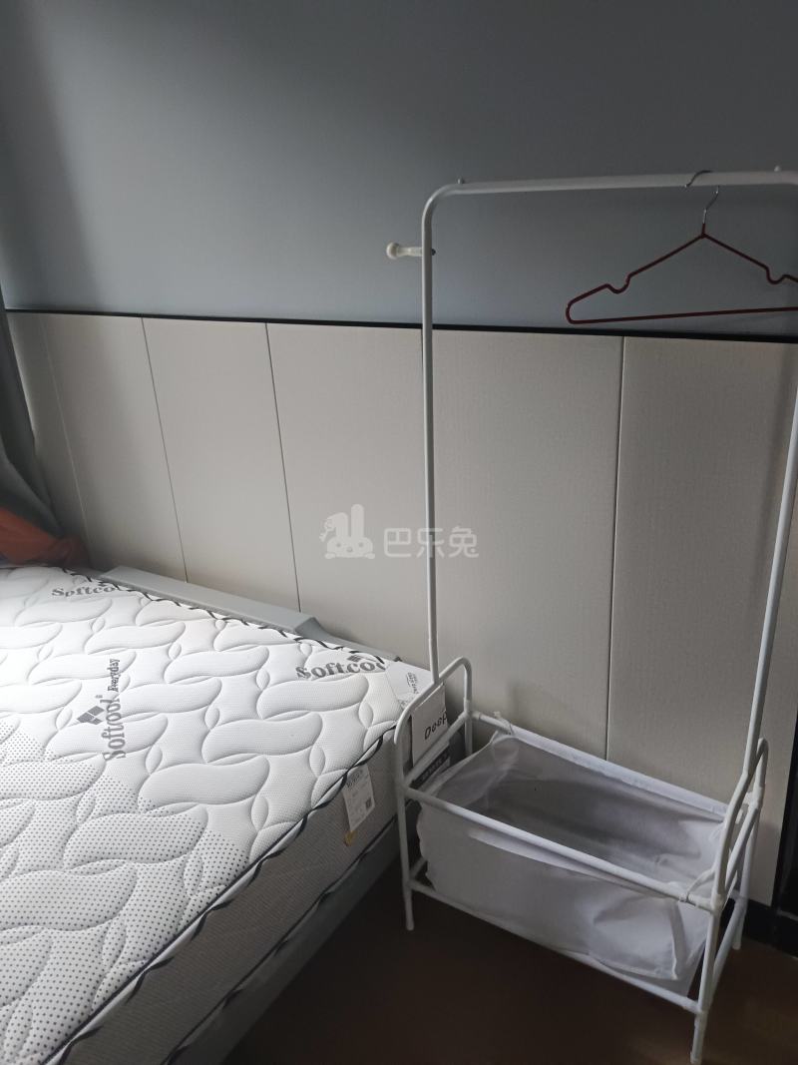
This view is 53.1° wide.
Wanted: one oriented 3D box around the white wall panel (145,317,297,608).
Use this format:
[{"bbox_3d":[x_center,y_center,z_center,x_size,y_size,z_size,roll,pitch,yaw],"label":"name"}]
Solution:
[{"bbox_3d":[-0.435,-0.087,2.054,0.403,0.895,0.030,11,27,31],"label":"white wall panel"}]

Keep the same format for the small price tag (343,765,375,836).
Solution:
[{"bbox_3d":[-0.075,0.508,1.523,0.008,0.116,0.084,11,27,31],"label":"small price tag"}]

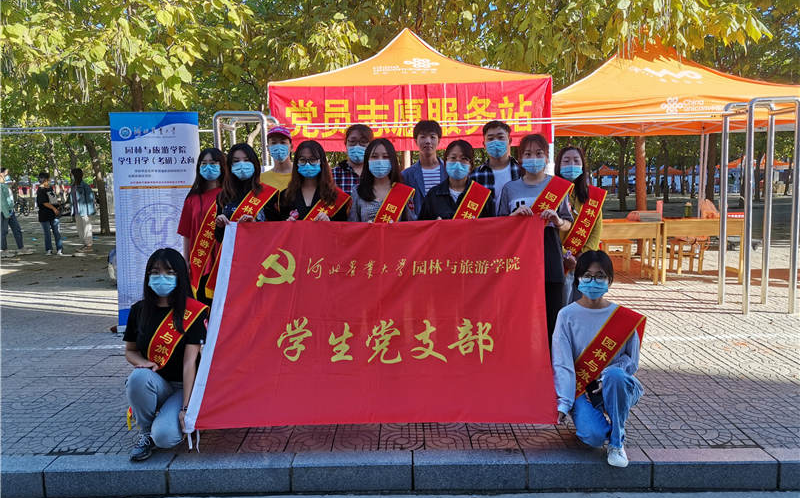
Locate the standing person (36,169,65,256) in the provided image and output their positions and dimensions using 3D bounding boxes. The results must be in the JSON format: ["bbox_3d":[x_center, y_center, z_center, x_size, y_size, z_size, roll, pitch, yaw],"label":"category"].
[{"bbox_3d":[-6.853,-0.686,11.800,0.450,1.640,0.500,3,8,34],"label":"standing person"}]

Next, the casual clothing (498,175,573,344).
[{"bbox_3d":[0.875,0.172,3.880,0.480,1.300,0.360,0,6,7],"label":"casual clothing"}]

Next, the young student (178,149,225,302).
[{"bbox_3d":[-1.378,0.096,4.302,0.460,1.640,0.320,-2,7,-9],"label":"young student"}]

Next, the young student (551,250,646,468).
[{"bbox_3d":[1.072,0.523,3.230,0.500,1.000,0.640,0,6,7],"label":"young student"}]

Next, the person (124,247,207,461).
[{"bbox_3d":[-1.285,0.526,3.308,0.460,1.040,0.640,-2,7,-9],"label":"person"}]

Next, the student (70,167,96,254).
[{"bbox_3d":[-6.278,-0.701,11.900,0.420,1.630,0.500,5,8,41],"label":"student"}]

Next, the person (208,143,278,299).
[{"bbox_3d":[-1.009,0.128,3.900,0.460,1.640,0.360,-2,6,-7],"label":"person"}]

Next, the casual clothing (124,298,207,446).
[{"bbox_3d":[-1.267,0.655,3.260,0.450,0.750,0.550,-1,6,-5],"label":"casual clothing"}]

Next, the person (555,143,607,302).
[{"bbox_3d":[1.229,0.089,4.186,0.460,1.610,0.340,0,7,6],"label":"person"}]

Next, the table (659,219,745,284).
[{"bbox_3d":[3.808,0.015,7.769,1.070,0.790,0.500,-1,7,1],"label":"table"}]

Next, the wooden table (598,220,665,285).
[{"bbox_3d":[2.766,0.043,7.730,1.080,0.780,0.500,-1,7,1],"label":"wooden table"}]

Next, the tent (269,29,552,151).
[{"bbox_3d":[0.098,-1.165,7.850,3.000,3.250,3.000,-1,6,-2],"label":"tent"}]

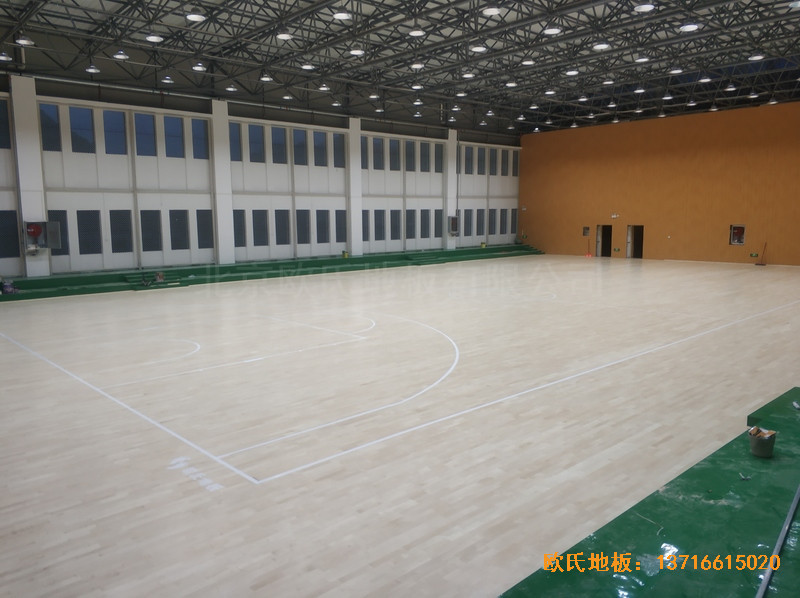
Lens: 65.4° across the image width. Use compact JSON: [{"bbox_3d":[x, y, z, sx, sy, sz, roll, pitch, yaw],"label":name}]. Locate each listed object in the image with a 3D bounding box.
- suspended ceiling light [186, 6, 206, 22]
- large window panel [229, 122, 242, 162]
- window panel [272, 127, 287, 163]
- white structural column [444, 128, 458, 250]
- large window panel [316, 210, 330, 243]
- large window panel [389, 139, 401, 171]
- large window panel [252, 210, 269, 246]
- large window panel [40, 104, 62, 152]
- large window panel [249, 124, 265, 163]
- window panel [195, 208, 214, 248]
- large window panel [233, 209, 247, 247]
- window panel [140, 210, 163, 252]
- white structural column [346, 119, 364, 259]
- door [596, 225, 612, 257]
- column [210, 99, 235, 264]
[{"bbox_3d":[-5.107,-7.152,15.582,0.470,0.280,0.470,-8,10,-43],"label":"suspended ceiling light"},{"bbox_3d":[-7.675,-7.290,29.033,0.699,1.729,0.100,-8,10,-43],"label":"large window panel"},{"bbox_3d":[-5.684,-7.210,29.407,0.780,1.660,0.100,-8,11,-43],"label":"window panel"},{"bbox_3d":[3.017,-6.719,38.525,0.760,7.240,0.620,-8,10,-43],"label":"white structural column"},{"bbox_3d":[-4.005,-3.760,32.445,0.820,1.710,0.100,-8,10,-43],"label":"large window panel"},{"bbox_3d":[-0.279,-7.927,34.463,0.770,1.670,0.100,-8,11,-43],"label":"large window panel"},{"bbox_3d":[-6.699,-3.395,29.951,0.820,1.710,0.100,-8,10,-43],"label":"large window panel"},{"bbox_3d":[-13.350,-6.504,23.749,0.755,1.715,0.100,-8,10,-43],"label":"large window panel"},{"bbox_3d":[-6.559,-7.088,28.589,0.770,1.660,0.100,-8,11,-43],"label":"large window panel"},{"bbox_3d":[-8.751,-3.117,28.052,0.820,1.710,0.100,-8,10,-43],"label":"window panel"},{"bbox_3d":[-7.510,-3.236,28.769,0.820,1.681,0.100,-8,10,-43],"label":"large window panel"},{"bbox_3d":[-10.216,-2.798,25.647,0.810,1.660,0.100,-8,11,-43],"label":"window panel"},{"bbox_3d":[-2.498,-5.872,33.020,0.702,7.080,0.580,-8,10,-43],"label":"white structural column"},{"bbox_3d":[12.545,-3.562,38.375,0.100,1.970,1.000,-8,11,-43],"label":"door"},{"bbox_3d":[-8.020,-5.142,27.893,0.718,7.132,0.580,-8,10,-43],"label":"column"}]

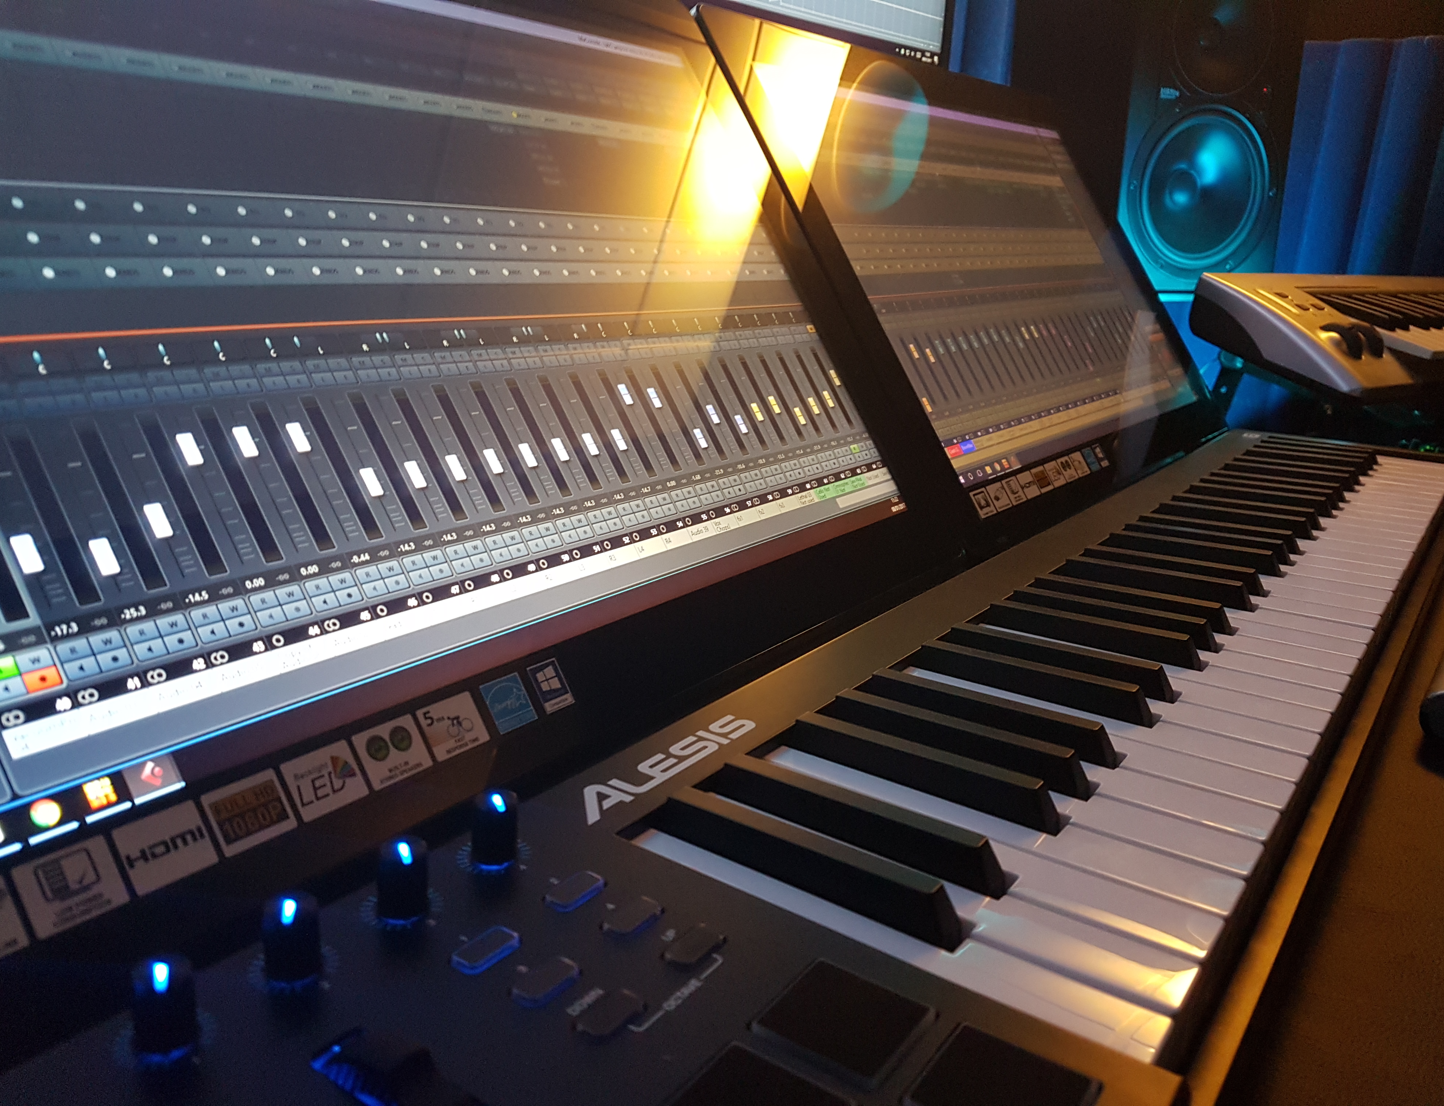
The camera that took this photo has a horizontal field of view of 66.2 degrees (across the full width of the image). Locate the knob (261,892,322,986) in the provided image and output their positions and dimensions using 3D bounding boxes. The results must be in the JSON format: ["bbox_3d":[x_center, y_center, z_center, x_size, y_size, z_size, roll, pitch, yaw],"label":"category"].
[{"bbox_3d":[-0.099,0.088,0.254,0.012,0.017,0.012,-2,18,-16],"label":"knob"}]

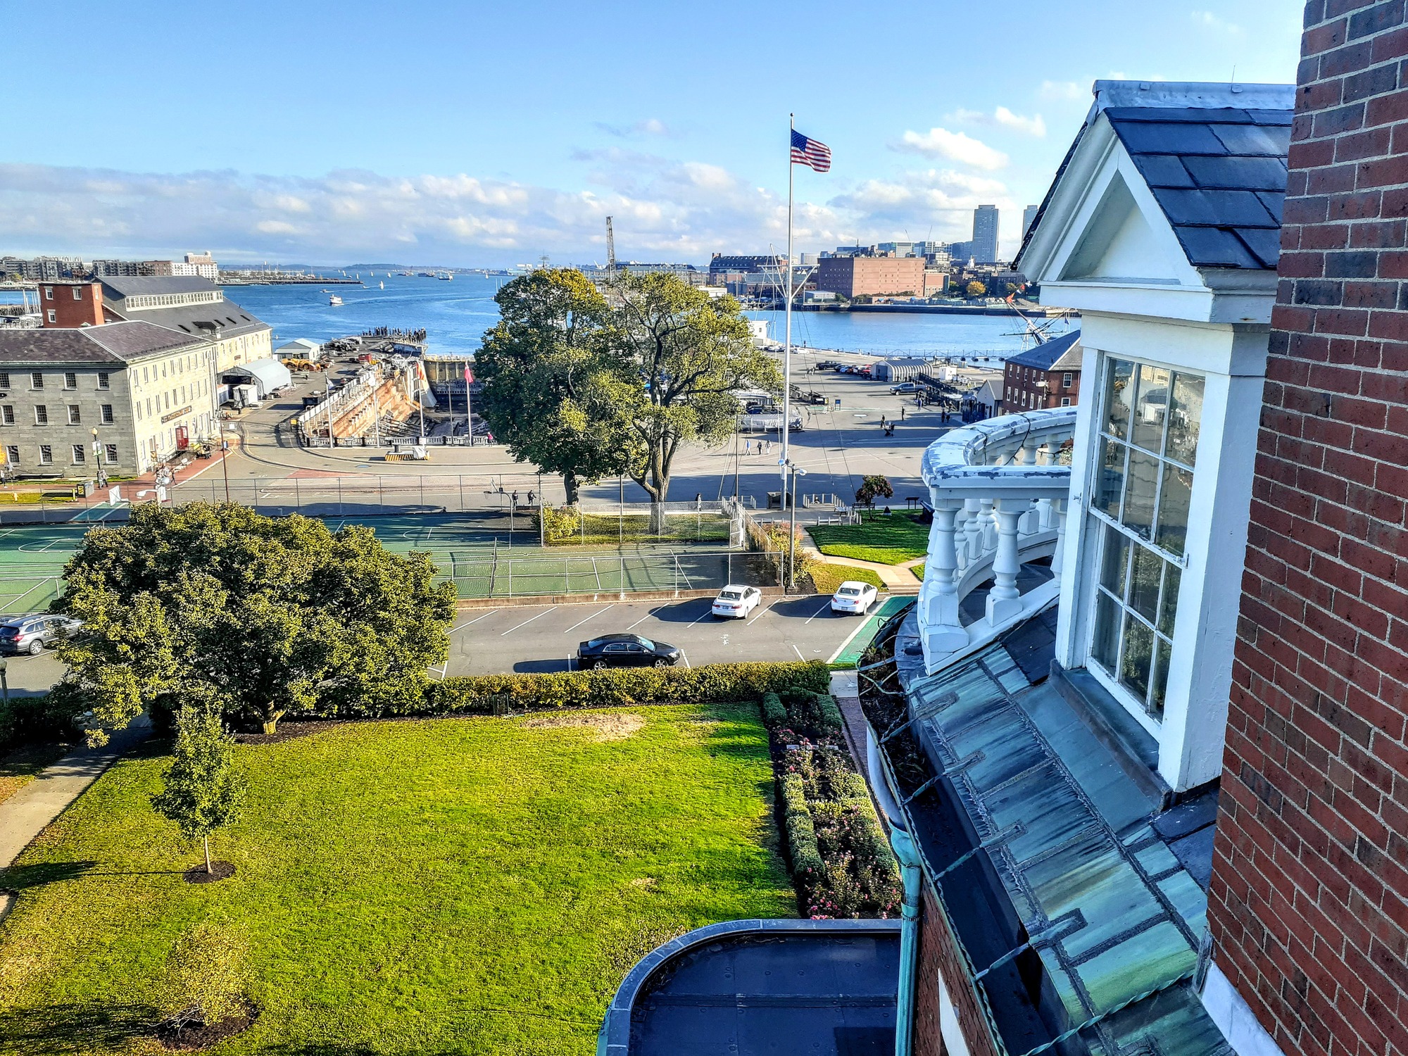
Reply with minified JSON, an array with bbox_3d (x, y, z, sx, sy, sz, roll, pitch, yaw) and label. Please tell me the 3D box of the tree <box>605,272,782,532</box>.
[{"bbox_3d":[-0.758,-8.801,80.060,12.931,19.021,13.000,0,13,0],"label":"tree"}]

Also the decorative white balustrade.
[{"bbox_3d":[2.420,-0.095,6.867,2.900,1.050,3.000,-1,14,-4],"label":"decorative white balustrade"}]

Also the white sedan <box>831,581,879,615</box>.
[{"bbox_3d":[8.430,3.674,60.630,1.820,1.470,4.800,5,15,21],"label":"white sedan"}]

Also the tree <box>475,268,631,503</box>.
[{"bbox_3d":[-12.081,-11.097,89.330,12.838,19.415,13.000,0,13,0],"label":"tree"}]

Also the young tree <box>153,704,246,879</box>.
[{"bbox_3d":[-14.801,7.661,32.170,2.780,5.392,2.750,0,13,0],"label":"young tree"}]

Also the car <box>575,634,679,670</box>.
[{"bbox_3d":[-3.499,5.921,52.551,4.870,1.450,1.790,-1,13,-4],"label":"car"}]

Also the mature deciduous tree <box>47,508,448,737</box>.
[{"bbox_3d":[-17.319,3.864,43.119,15.330,9.201,14.500,0,13,0],"label":"mature deciduous tree"}]

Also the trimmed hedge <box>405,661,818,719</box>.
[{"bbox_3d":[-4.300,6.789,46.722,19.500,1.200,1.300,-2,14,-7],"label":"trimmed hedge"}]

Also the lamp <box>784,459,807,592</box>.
[{"bbox_3d":[5.261,-0.189,63.450,0.600,7.365,2.300,-6,15,-23],"label":"lamp"}]

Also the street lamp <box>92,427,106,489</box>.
[{"bbox_3d":[-55.455,-6.512,100.513,0.600,5.372,1.000,8,16,30],"label":"street lamp"}]

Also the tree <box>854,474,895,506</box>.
[{"bbox_3d":[12.875,-2.326,83.235,2.850,3.492,2.800,0,13,0],"label":"tree"}]

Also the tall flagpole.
[{"bbox_3d":[6.683,-16.492,87.175,0.450,30.909,0.450,0,13,0],"label":"tall flagpole"}]

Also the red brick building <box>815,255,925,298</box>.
[{"bbox_3d":[109.975,-165.434,725.376,52.343,24.751,48.662,-5,14,-20],"label":"red brick building"}]

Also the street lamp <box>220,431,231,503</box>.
[{"bbox_3d":[-37.971,-4.564,87.299,0.400,7.437,0.400,0,13,0],"label":"street lamp"}]

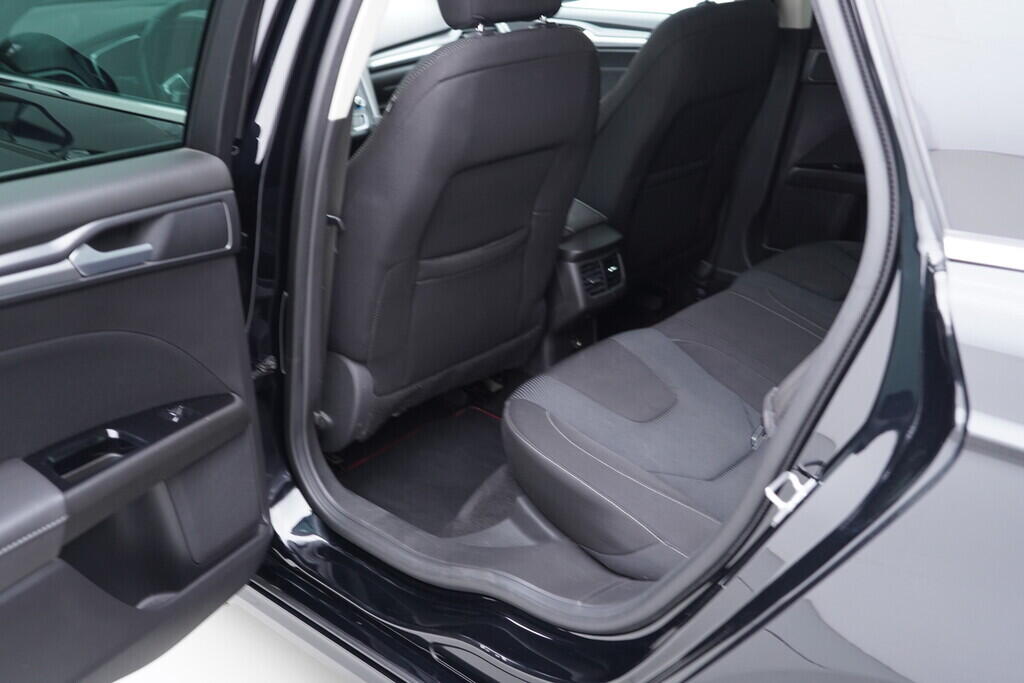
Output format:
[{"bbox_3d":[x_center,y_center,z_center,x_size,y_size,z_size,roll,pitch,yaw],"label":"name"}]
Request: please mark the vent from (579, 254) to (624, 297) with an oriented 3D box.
[{"bbox_3d":[0.174,-0.135,2.099,0.030,0.077,0.120,-1,16,46],"label":"vent"}]

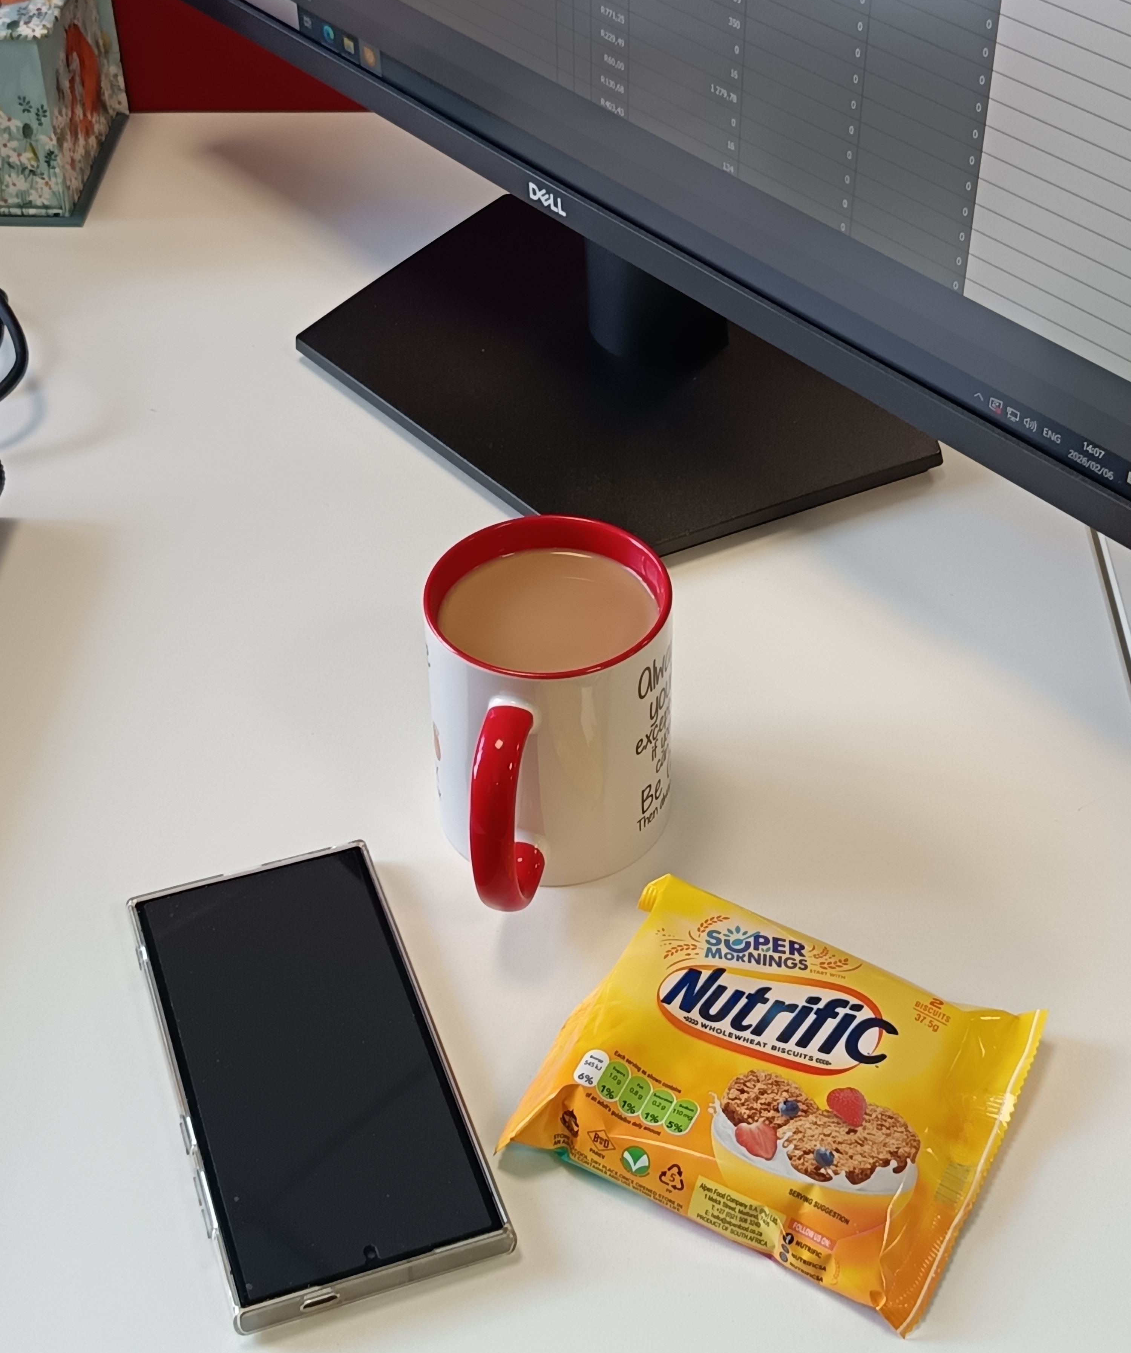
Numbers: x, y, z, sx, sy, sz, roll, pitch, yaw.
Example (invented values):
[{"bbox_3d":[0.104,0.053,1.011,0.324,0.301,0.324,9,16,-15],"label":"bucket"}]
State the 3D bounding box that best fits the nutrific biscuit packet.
[{"bbox_3d":[0.065,0.123,0.645,0.132,0.026,0.122,19,47,20],"label":"nutrific biscuit packet"}]

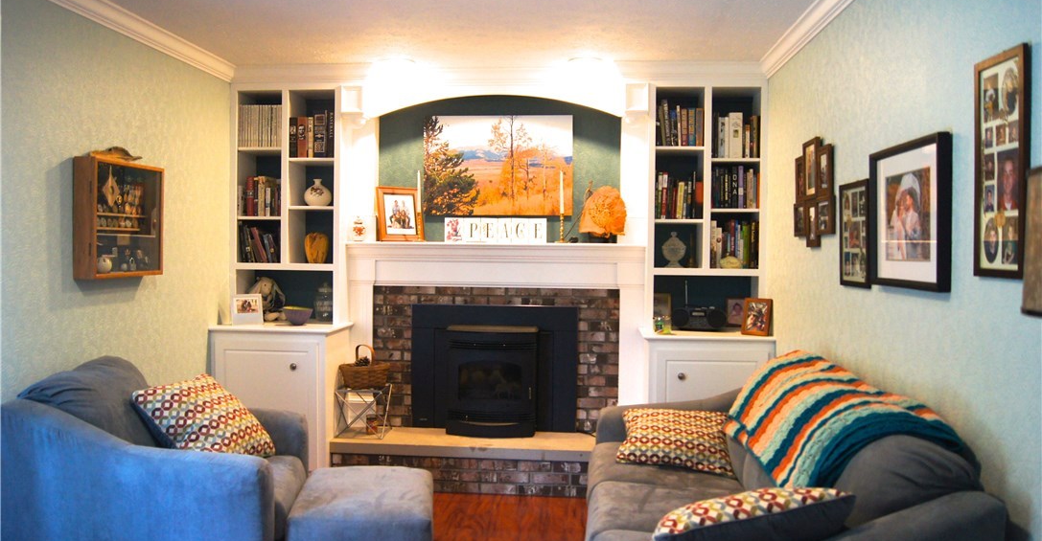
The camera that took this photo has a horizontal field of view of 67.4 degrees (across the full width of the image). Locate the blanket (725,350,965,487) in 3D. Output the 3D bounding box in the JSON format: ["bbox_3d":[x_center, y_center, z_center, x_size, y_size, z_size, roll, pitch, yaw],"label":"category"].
[{"bbox_3d":[1.042,0.553,2.758,0.420,0.390,1.330,1,2,3],"label":"blanket"}]

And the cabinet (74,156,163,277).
[{"bbox_3d":[-1.737,-0.221,3.392,0.095,0.490,0.515,1,2,3],"label":"cabinet"}]

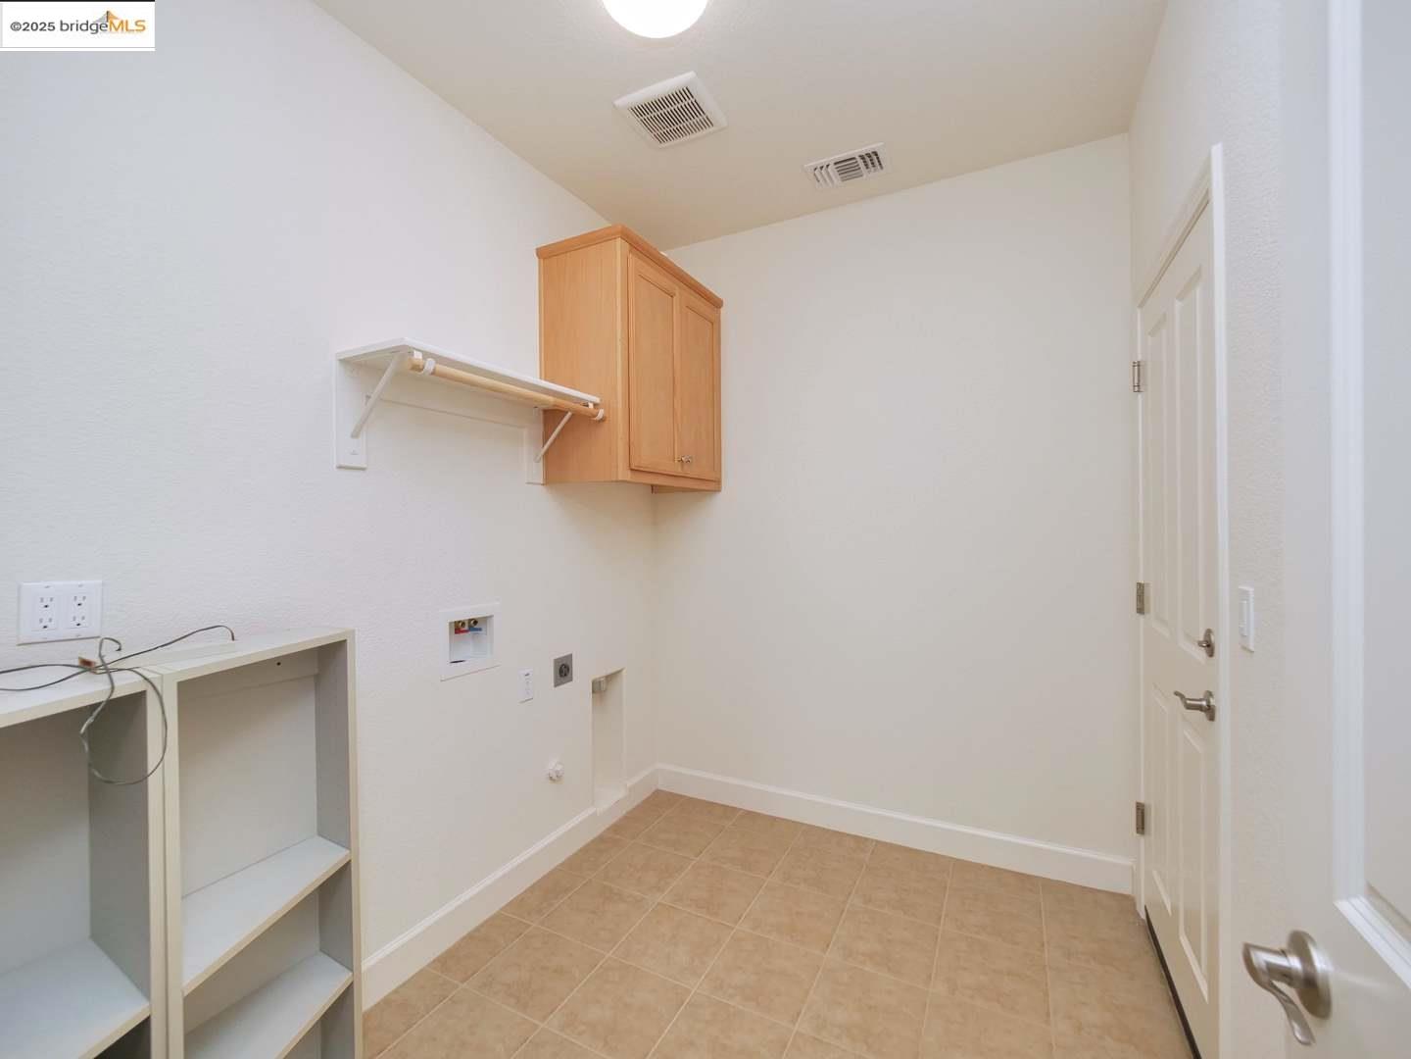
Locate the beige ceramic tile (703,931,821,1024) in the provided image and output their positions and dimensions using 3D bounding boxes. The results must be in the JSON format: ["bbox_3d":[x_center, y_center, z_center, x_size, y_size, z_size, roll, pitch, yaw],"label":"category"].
[{"bbox_3d":[0.174,1.339,1.720,0.303,0.011,0.297,-1,0,27],"label":"beige ceramic tile"}]

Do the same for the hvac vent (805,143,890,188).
[{"bbox_3d":[0.560,-1.420,2.246,0.298,0.016,0.158,-1,0,27],"label":"hvac vent"}]

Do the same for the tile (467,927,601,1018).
[{"bbox_3d":[-0.506,1.346,1.738,0.303,0.011,0.297,-1,0,27],"label":"tile"}]

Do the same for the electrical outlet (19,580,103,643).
[{"bbox_3d":[-1.222,0.154,1.086,0.009,0.114,0.112,-1,0,27],"label":"electrical outlet"}]

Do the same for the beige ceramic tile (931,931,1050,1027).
[{"bbox_3d":[0.854,1.332,1.709,0.303,0.011,0.297,-1,0,27],"label":"beige ceramic tile"}]

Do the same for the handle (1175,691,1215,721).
[{"bbox_3d":[1.127,0.397,1.324,0.057,0.067,0.130,-1,0,27],"label":"handle"}]

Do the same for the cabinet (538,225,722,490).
[{"bbox_3d":[-0.292,-0.641,2.514,0.387,0.930,0.820,-1,0,27],"label":"cabinet"}]

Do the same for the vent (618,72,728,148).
[{"bbox_3d":[-0.111,-1.400,1.929,0.285,0.028,0.255,-1,0,27],"label":"vent"}]

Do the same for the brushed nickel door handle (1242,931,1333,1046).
[{"bbox_3d":[0.515,0.405,0.502,0.056,0.067,0.130,-1,0,27],"label":"brushed nickel door handle"}]

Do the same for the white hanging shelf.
[{"bbox_3d":[-0.692,-0.323,1.827,0.295,0.310,0.800,-1,0,27],"label":"white hanging shelf"}]

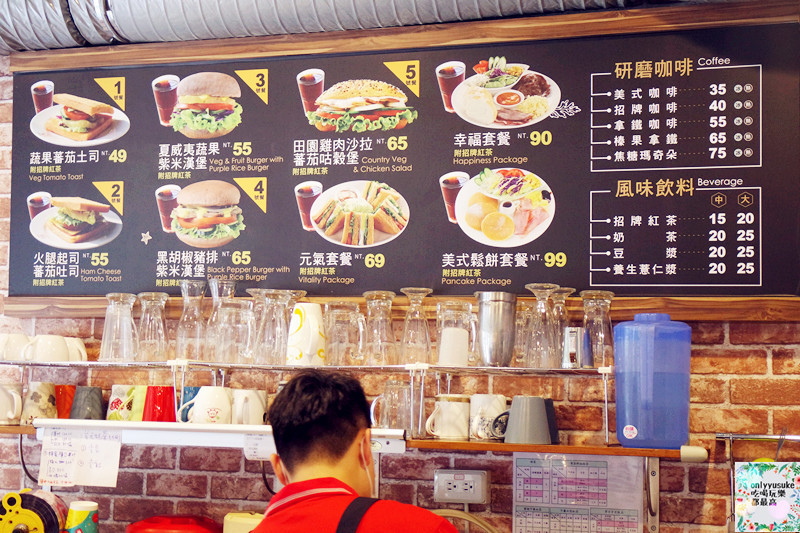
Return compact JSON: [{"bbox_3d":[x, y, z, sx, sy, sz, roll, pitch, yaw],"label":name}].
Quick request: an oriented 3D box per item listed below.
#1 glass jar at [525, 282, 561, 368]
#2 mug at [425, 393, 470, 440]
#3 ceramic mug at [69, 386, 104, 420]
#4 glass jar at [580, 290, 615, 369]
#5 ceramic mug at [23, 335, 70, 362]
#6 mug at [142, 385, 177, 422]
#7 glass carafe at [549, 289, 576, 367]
[{"bbox_3d":[0.301,0.126,2.523,0.074,0.181,0.074,1,-6,0],"label":"glass jar"},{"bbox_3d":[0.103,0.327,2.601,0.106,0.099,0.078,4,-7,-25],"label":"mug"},{"bbox_3d":[-0.739,0.336,2.843,0.083,0.104,0.113,4,-7,-24],"label":"ceramic mug"},{"bbox_3d":[0.415,0.133,2.519,0.073,0.167,0.073,-1,-6,17],"label":"glass jar"},{"bbox_3d":[-0.857,0.199,2.897,0.117,0.068,0.089,4,-7,-24],"label":"ceramic mug"},{"bbox_3d":[-0.562,0.334,2.814,0.083,0.105,0.103,3,-6,-11],"label":"mug"},{"bbox_3d":[0.347,0.134,2.594,0.073,0.176,0.073,1,-6,8],"label":"glass carafe"}]

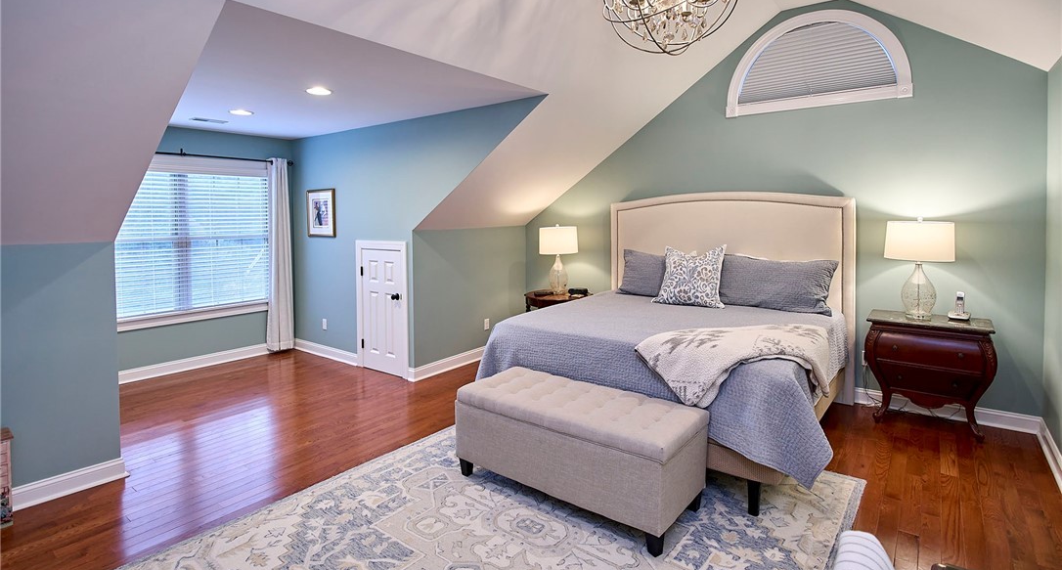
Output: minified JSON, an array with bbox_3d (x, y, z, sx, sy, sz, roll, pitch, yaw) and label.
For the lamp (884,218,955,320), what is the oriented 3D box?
[{"bbox_3d":[2.669,-0.117,3.442,0.400,0.700,0.400,5,9,39],"label":"lamp"}]

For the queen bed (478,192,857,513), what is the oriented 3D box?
[{"bbox_3d":[1.050,0.130,3.598,2.080,1.630,2.120,5,9,39],"label":"queen bed"}]

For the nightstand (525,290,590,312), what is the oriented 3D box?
[{"bbox_3d":[0.282,0.422,5.011,0.660,0.650,0.620,5,9,39],"label":"nightstand"}]

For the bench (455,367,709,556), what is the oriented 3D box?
[{"bbox_3d":[0.231,0.842,2.656,1.200,0.470,0.510,5,9,39],"label":"bench"}]

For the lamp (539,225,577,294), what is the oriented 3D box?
[{"bbox_3d":[0.296,-0.262,5.075,0.390,0.700,0.390,-1,7,0],"label":"lamp"}]

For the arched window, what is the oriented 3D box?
[{"bbox_3d":[2.233,-1.793,4.007,1.310,0.760,0.090,5,9,39],"label":"arched window"}]

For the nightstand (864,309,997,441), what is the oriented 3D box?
[{"bbox_3d":[2.680,0.586,3.385,0.660,0.720,0.440,5,9,39],"label":"nightstand"}]

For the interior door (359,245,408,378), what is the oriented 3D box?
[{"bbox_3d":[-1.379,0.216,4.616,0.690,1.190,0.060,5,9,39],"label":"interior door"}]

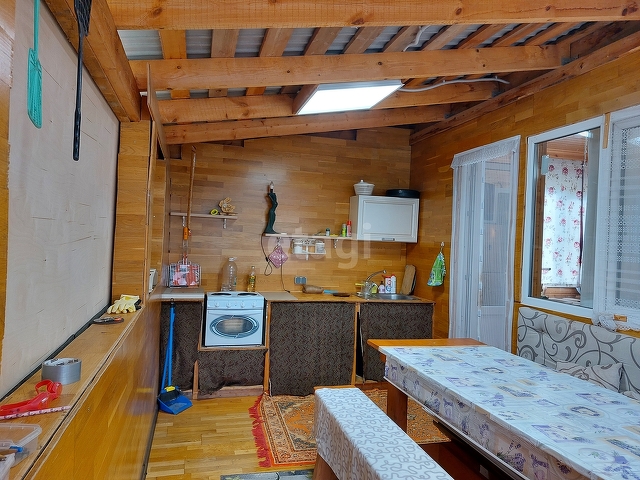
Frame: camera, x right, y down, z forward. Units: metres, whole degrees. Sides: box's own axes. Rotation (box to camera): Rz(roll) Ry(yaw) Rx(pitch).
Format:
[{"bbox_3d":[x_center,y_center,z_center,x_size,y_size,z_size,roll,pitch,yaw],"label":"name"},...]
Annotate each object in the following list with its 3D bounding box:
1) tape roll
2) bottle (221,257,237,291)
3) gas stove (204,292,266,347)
[{"bbox_3d":[-0.666,0.339,1.147,0.086,0.044,0.086,3,0,-16],"label":"tape roll"},{"bbox_3d":[-0.932,0.369,4.548,0.155,0.358,0.155,3,0,-16],"label":"bottle"},{"bbox_3d":[-0.807,0.728,4.154,0.500,0.420,0.430,2,0,-16],"label":"gas stove"}]

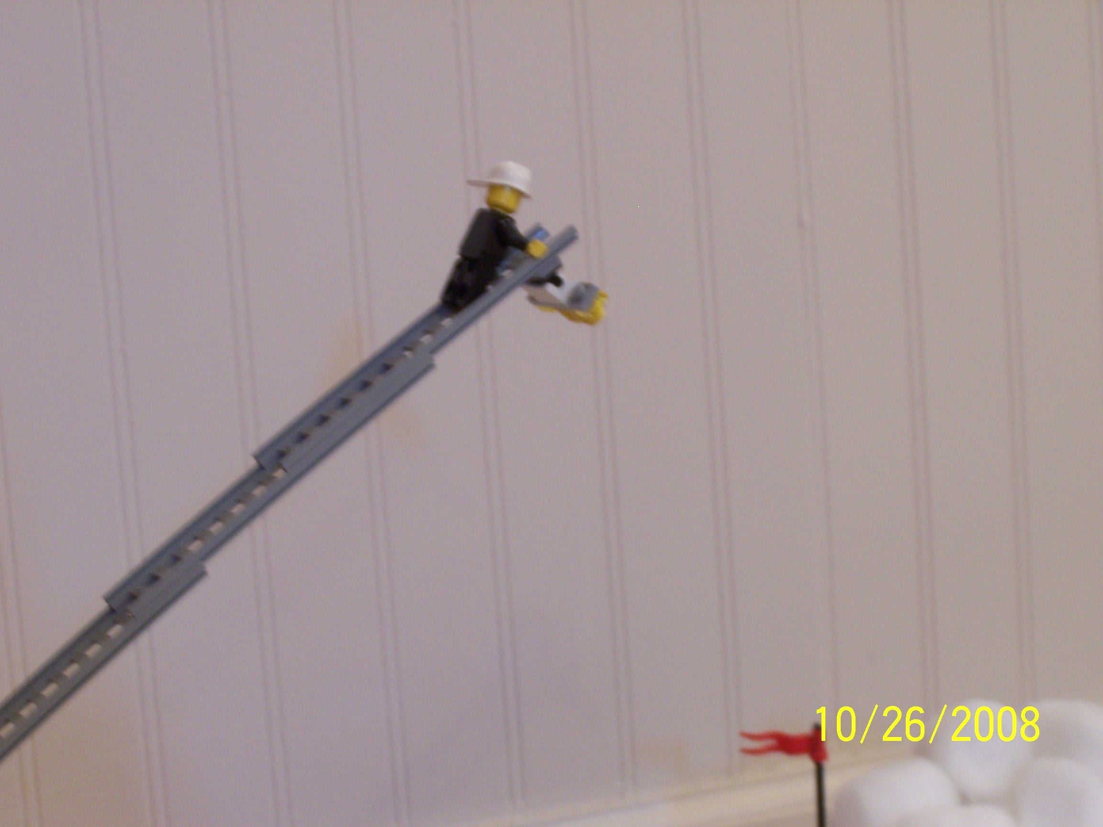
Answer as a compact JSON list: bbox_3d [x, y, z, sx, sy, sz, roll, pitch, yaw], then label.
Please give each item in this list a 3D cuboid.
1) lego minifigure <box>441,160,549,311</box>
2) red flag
[{"bbox_3d":[-0.016,-0.048,0.730,0.025,0.042,0.024,18,1,-24],"label":"lego minifigure"},{"bbox_3d":[0.081,0.116,0.910,0.032,0.012,0.006,-2,7,18],"label":"red flag"}]

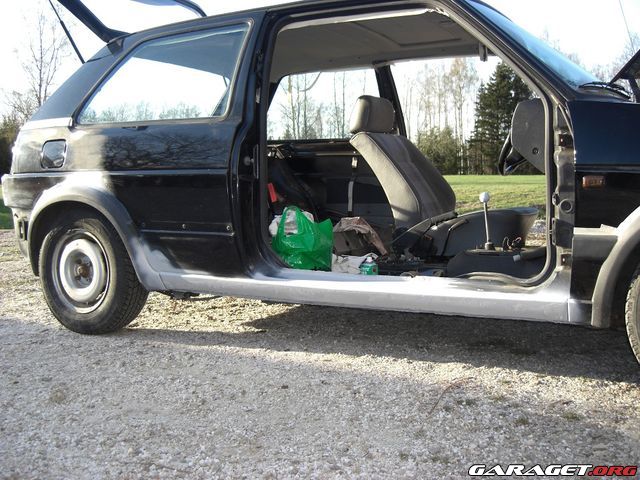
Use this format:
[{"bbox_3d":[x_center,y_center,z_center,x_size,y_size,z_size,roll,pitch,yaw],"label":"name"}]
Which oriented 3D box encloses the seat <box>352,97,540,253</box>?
[{"bbox_3d":[0.595,-0.321,3.480,0.880,0.820,0.500,2,6,27],"label":"seat"}]

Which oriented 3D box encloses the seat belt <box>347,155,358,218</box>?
[{"bbox_3d":[0.189,-0.302,3.979,0.065,0.345,0.035,2,6,27],"label":"seat belt"}]

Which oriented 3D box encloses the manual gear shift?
[{"bbox_3d":[0.721,-0.084,3.041,0.065,0.258,0.055,2,6,27],"label":"manual gear shift"}]

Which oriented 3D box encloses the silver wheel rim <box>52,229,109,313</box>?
[{"bbox_3d":[-1.018,0.137,3.128,0.370,0.370,0.140,2,6,27],"label":"silver wheel rim"}]

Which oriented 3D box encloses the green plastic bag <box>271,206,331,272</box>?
[{"bbox_3d":[-0.078,0.009,2.907,0.240,0.290,0.190,2,6,27],"label":"green plastic bag"}]

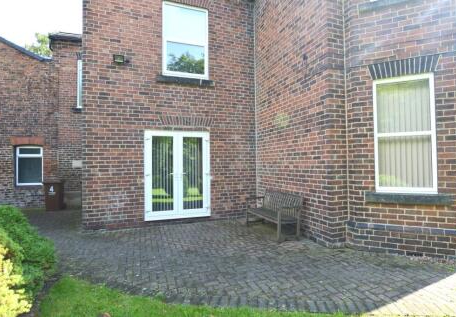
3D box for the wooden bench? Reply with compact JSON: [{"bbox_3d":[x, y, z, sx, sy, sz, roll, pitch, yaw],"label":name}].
[{"bbox_3d":[0.935,1.103,5.061,0.550,0.850,1.450,0,-1,-18],"label":"wooden bench"}]

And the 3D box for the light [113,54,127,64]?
[{"bbox_3d":[-2.411,-2.192,5.268,0.250,0.170,0.140,0,-1,-18],"label":"light"}]

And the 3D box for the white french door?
[{"bbox_3d":[-1.183,0.399,5.755,1.540,2.090,0.100,0,-1,-18],"label":"white french door"}]

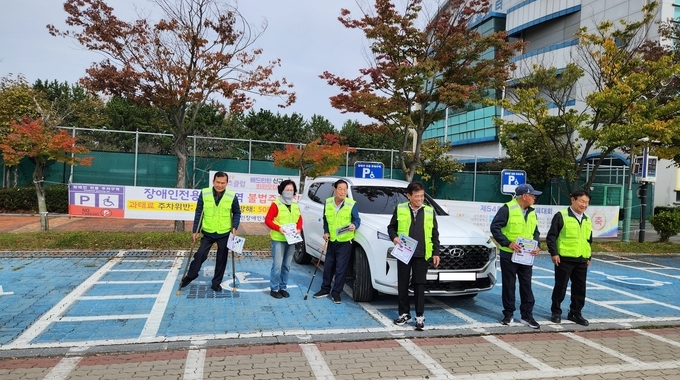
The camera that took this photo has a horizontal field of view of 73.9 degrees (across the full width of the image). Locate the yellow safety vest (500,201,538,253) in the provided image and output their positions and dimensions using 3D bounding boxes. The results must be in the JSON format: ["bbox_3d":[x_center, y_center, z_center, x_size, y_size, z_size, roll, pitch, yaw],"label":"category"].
[{"bbox_3d":[2.173,0.433,5.470,0.440,0.640,0.290,2,1,-12],"label":"yellow safety vest"}]

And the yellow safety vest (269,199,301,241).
[{"bbox_3d":[-0.741,0.419,6.201,0.410,0.590,0.270,2,1,-25],"label":"yellow safety vest"}]

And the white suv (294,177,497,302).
[{"bbox_3d":[0.601,0.644,7.711,1.930,1.700,4.780,2,1,-20],"label":"white suv"}]

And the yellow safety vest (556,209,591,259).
[{"bbox_3d":[2.939,0.551,5.657,0.430,0.620,0.290,3,1,-2],"label":"yellow safety vest"}]

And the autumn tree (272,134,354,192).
[{"bbox_3d":[-0.726,-0.121,12.171,2.200,2.850,2.000,2,1,-16],"label":"autumn tree"}]

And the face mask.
[{"bbox_3d":[-0.703,0.108,6.110,0.160,0.180,0.120,2,1,-15],"label":"face mask"}]

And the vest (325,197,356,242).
[{"bbox_3d":[0.014,0.404,6.193,0.420,0.620,0.270,3,1,15],"label":"vest"}]

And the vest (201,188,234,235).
[{"bbox_3d":[-1.743,0.301,6.469,0.460,0.660,0.280,2,1,-11],"label":"vest"}]

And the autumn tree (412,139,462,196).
[{"bbox_3d":[3.690,-0.230,17.484,2.050,3.300,1.900,2,1,-16],"label":"autumn tree"}]

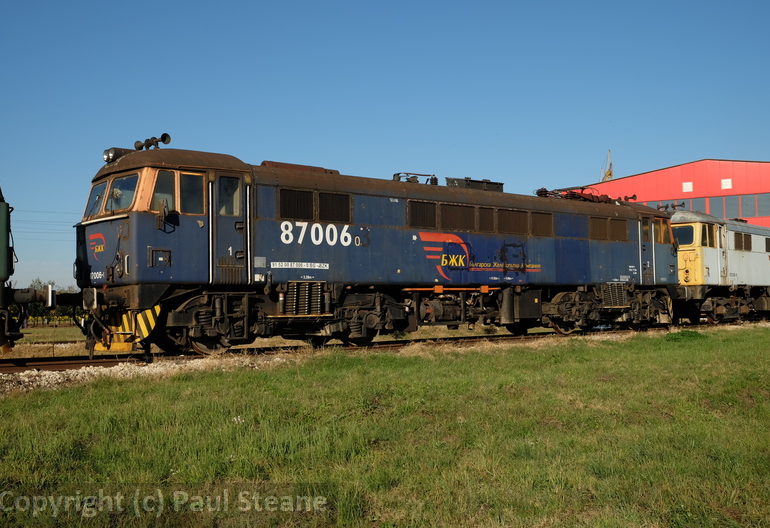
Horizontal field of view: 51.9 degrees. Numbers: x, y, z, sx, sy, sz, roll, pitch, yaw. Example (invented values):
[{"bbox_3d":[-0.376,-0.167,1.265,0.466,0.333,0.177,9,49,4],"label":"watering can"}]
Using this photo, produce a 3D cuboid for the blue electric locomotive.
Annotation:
[{"bbox_3d":[1.486,-0.213,18.757,17.600,3.980,2.680,1,-4,-41],"label":"blue electric locomotive"}]

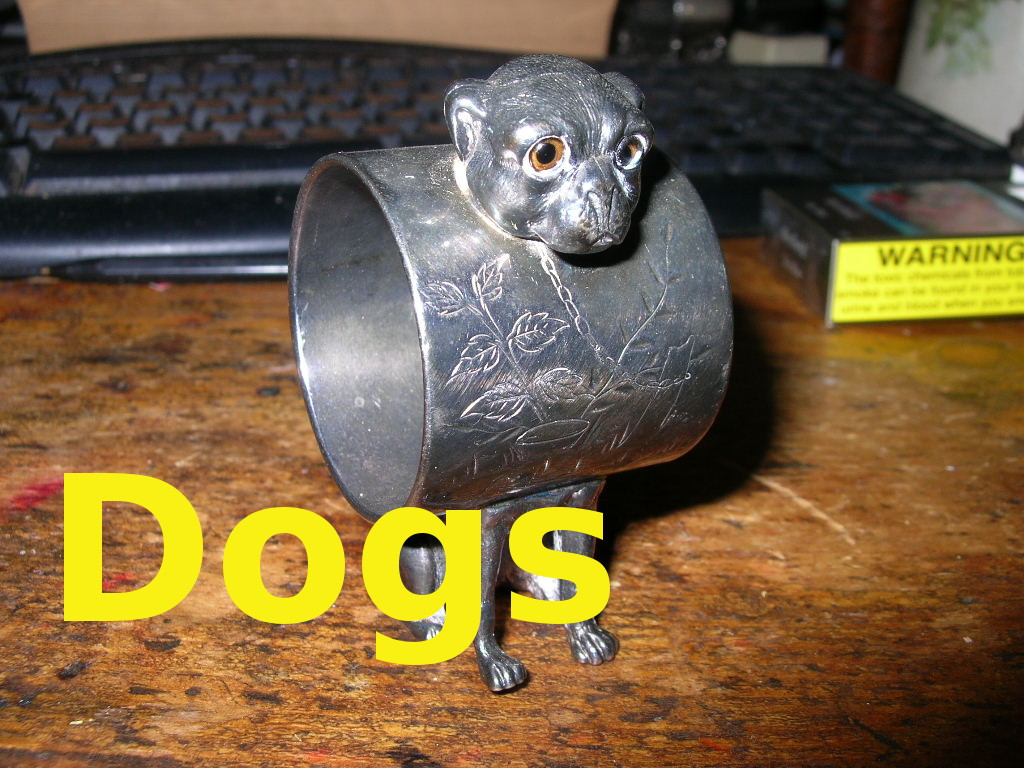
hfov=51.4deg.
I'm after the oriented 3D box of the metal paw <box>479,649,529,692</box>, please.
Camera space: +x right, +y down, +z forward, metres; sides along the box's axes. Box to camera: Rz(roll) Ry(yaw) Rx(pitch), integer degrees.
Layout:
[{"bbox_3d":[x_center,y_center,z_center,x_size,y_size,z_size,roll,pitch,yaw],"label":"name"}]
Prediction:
[{"bbox_3d":[-0.002,0.037,0.139,0.005,0.004,0.006,-11,25,-25],"label":"metal paw"}]

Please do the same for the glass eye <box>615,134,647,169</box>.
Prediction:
[{"bbox_3d":[0.013,-0.025,0.114,0.004,0.004,0.003,-14,27,-35],"label":"glass eye"}]

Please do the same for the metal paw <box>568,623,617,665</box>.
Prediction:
[{"bbox_3d":[0.010,0.034,0.144,0.005,0.004,0.006,-10,24,-23],"label":"metal paw"}]

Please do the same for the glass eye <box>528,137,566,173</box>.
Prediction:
[{"bbox_3d":[0.004,-0.024,0.109,0.004,0.004,0.003,-5,23,-17],"label":"glass eye"}]

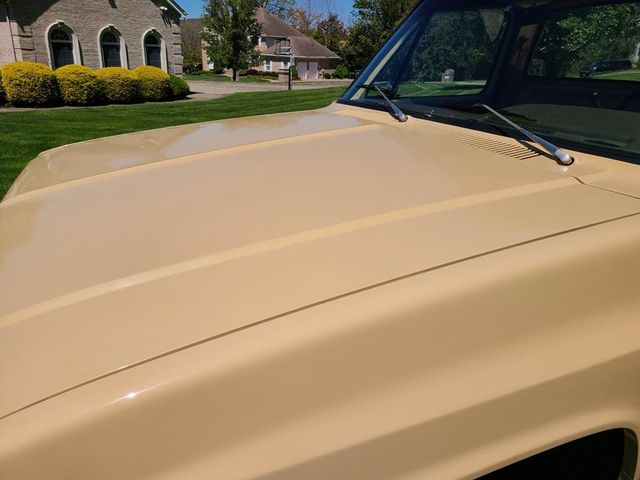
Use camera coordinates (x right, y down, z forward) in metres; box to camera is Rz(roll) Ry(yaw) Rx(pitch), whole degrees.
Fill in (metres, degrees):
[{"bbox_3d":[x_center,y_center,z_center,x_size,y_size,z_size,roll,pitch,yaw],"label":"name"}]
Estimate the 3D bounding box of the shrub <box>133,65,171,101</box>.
[{"bbox_3d":[-6.497,-6.022,18.356,1.464,1.186,1.464,18,26,37],"label":"shrub"}]

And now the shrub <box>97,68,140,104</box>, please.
[{"bbox_3d":[-7.291,-5.600,17.222,1.547,1.155,1.547,18,26,37],"label":"shrub"}]

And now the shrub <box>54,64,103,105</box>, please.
[{"bbox_3d":[-8.209,-5.259,16.149,1.598,1.196,1.598,18,26,37],"label":"shrub"}]

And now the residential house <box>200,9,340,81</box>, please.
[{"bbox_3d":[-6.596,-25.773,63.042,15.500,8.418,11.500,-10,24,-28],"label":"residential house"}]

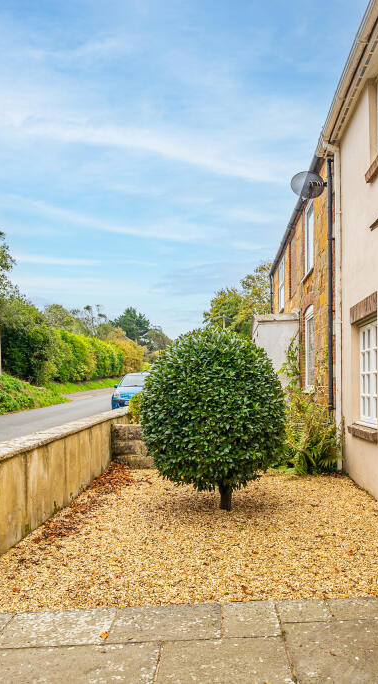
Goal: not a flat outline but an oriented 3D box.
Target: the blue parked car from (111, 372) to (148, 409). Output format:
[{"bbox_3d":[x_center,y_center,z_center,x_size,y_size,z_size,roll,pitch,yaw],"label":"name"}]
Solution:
[{"bbox_3d":[-1.662,1.923,17.000,1.720,1.500,3.900,0,-3,6],"label":"blue parked car"}]

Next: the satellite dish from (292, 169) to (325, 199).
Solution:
[{"bbox_3d":[1.929,-2.534,7.350,0.520,0.470,0.280,1,-3,-12],"label":"satellite dish"}]

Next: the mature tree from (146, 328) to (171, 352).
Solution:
[{"bbox_3d":[-4.017,2.519,62.000,5.000,9.500,5.000,0,-3,-5],"label":"mature tree"}]

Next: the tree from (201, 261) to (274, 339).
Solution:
[{"bbox_3d":[4.348,-0.853,37.000,7.200,11.500,7.000,0,-3,-5],"label":"tree"}]

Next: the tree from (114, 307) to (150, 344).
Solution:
[{"bbox_3d":[-7.199,1.064,57.000,5.200,12.000,5.200,0,-3,-5],"label":"tree"}]

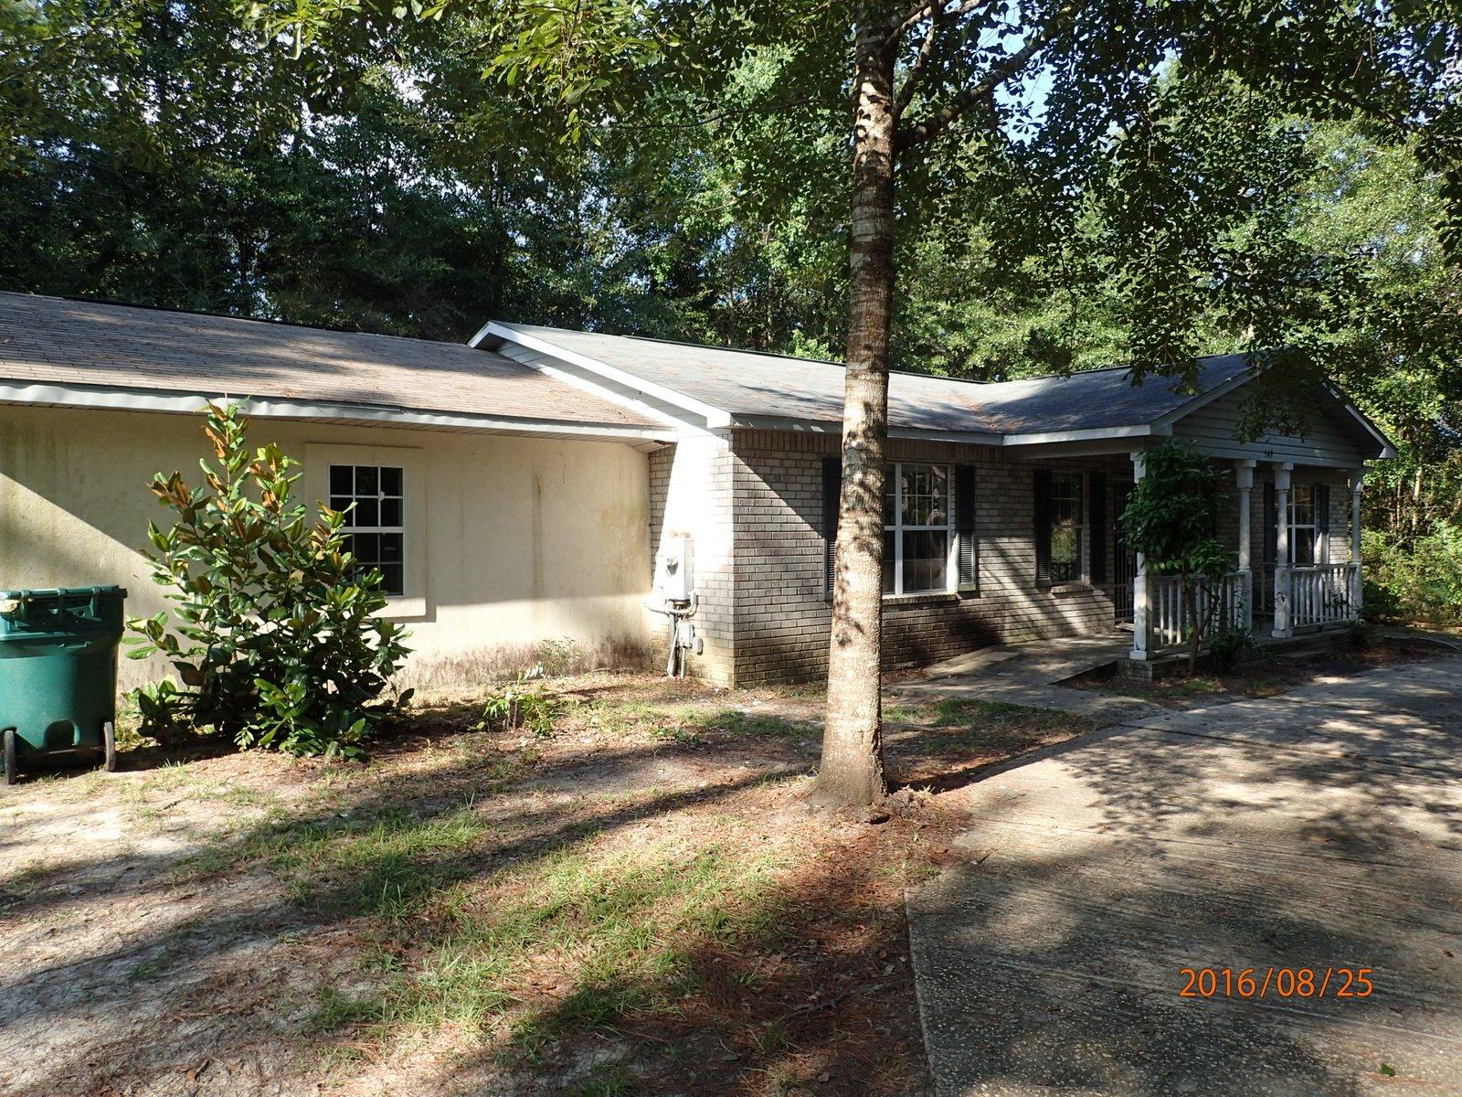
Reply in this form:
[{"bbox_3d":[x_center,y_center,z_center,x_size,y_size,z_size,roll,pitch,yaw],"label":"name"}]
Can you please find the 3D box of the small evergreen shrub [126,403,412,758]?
[{"bbox_3d":[-3.305,0.210,7.559,1.840,2.360,1.650,-1,1,-24],"label":"small evergreen shrub"}]

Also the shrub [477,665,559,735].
[{"bbox_3d":[-1.615,1.125,7.996,0.580,0.500,0.500,0,1,-11],"label":"shrub"}]

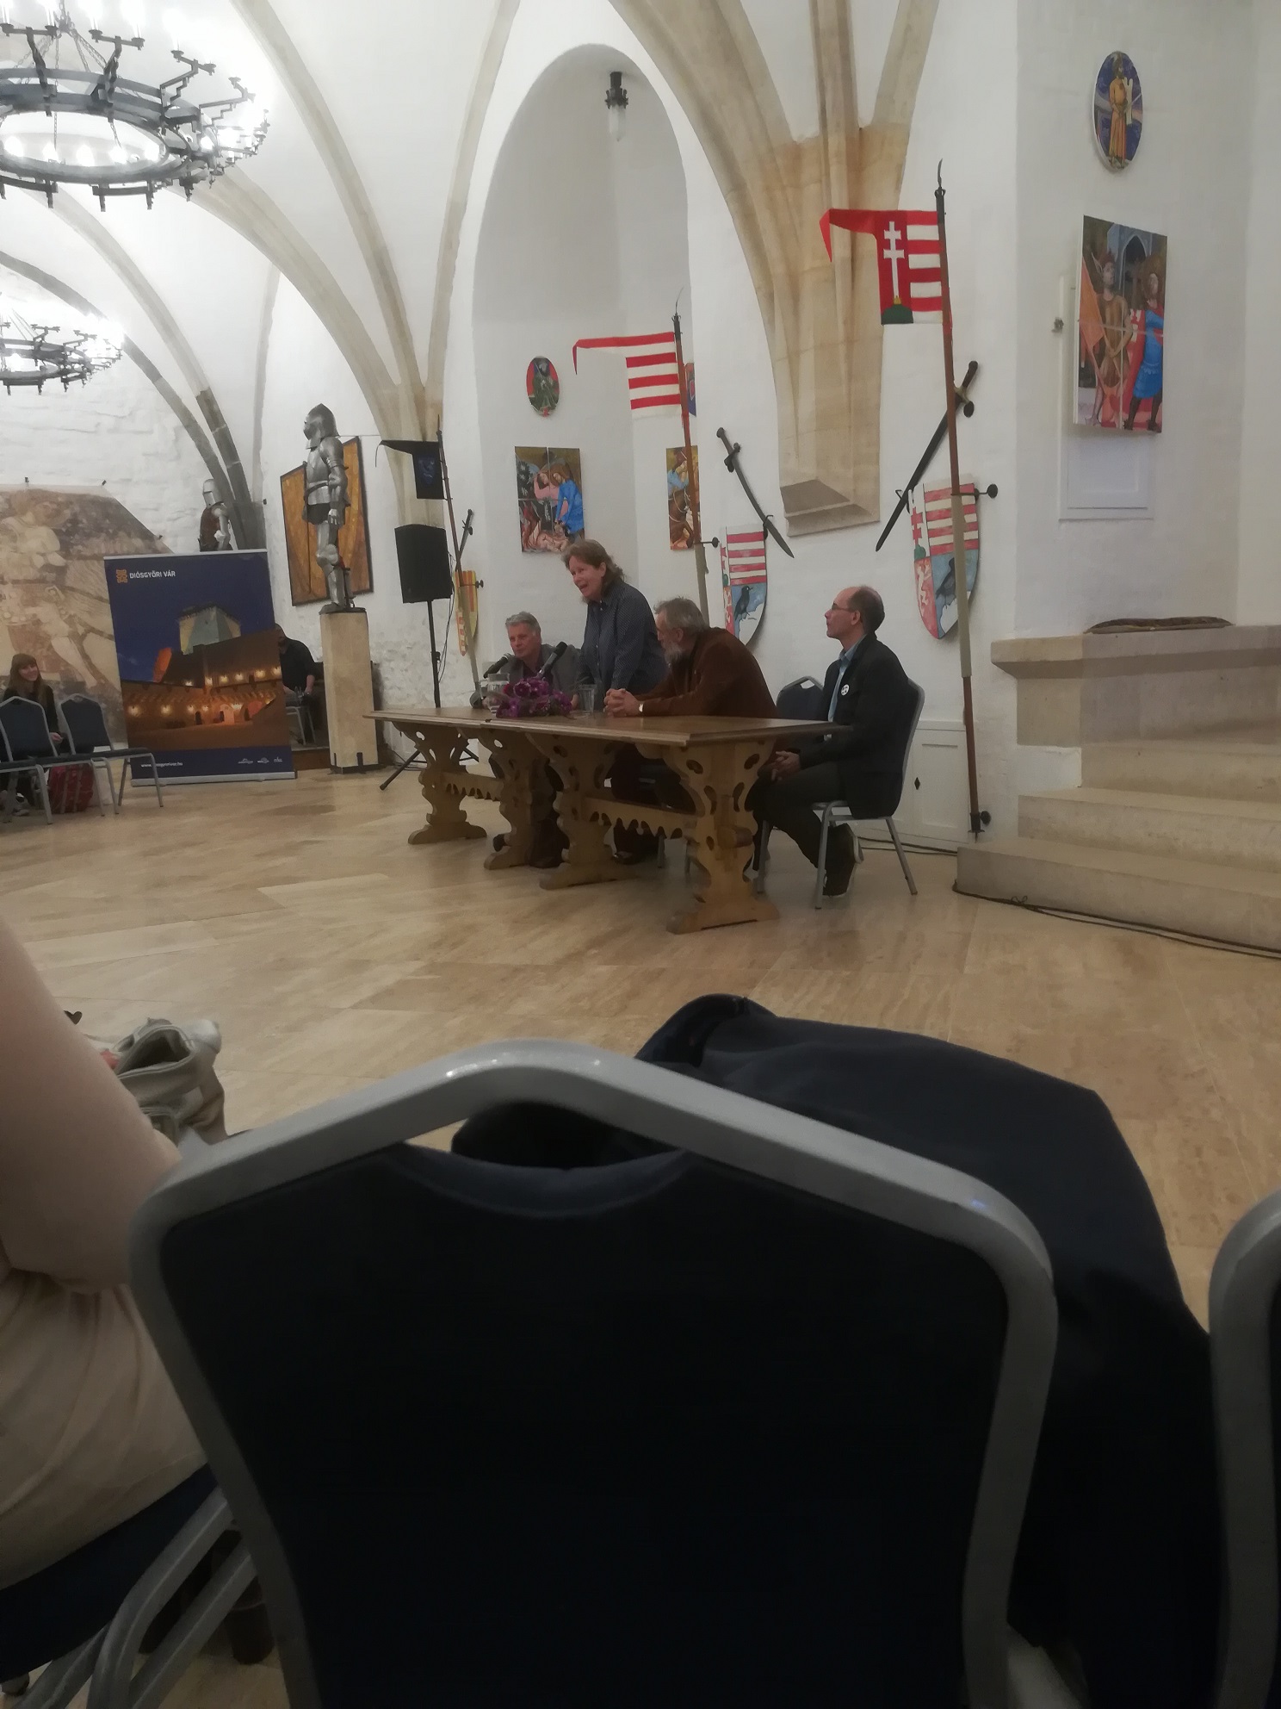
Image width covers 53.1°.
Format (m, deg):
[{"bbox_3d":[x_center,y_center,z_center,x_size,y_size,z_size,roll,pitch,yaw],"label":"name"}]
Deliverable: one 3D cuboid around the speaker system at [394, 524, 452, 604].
[{"bbox_3d":[-1.800,-2.409,10.650,0.390,0.610,0.350,0,10,17],"label":"speaker system"}]

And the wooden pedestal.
[{"bbox_3d":[-2.662,-1.465,11.703,0.360,1.430,0.360,-8,11,-29],"label":"wooden pedestal"}]

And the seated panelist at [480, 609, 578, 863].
[{"bbox_3d":[-0.586,-0.630,7.000,0.560,1.300,0.750,2,11,28],"label":"seated panelist"}]

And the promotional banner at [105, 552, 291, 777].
[{"bbox_3d":[-3.889,-1.632,11.365,1.510,2.000,0.150,-3,10,-2],"label":"promotional banner"}]

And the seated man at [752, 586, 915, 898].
[{"bbox_3d":[0.818,-0.468,5.484,0.720,1.300,0.500,-6,10,-21],"label":"seated man"}]

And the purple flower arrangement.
[{"bbox_3d":[-0.524,-0.770,6.300,0.400,0.180,0.280,-1,10,10],"label":"purple flower arrangement"}]

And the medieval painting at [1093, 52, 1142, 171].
[{"bbox_3d":[2.160,-3.338,5.758,0.320,0.500,0.035,-9,12,-32],"label":"medieval painting"}]

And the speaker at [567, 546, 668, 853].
[{"bbox_3d":[-0.120,-0.786,6.600,0.520,1.630,0.480,-10,12,-35],"label":"speaker"}]

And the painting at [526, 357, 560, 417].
[{"bbox_3d":[-0.857,-4.120,11.293,0.320,0.510,0.030,-8,11,-29],"label":"painting"}]

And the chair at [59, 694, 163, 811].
[{"bbox_3d":[-4.040,-0.789,9.788,0.580,0.910,0.450,4,12,34],"label":"chair"}]

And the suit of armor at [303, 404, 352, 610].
[{"bbox_3d":[-2.783,-3.098,11.434,0.420,1.760,0.570,-8,11,-29],"label":"suit of armor"}]

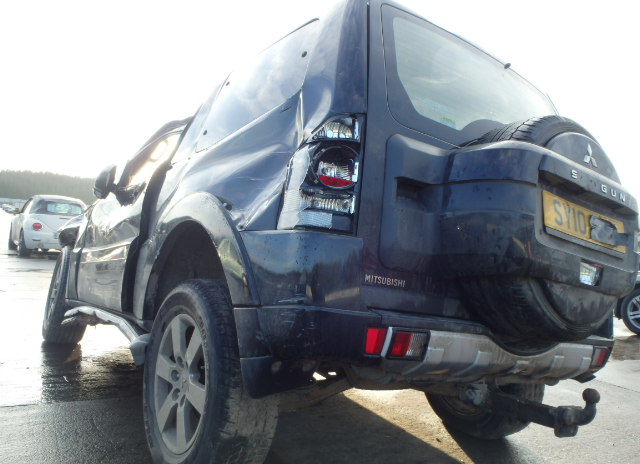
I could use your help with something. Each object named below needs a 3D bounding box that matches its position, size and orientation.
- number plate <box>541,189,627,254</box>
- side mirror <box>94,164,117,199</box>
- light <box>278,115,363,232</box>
[{"bbox_3d":[0.882,-0.025,1.700,0.520,0.111,0.010,13,-16,-35],"label":"number plate"},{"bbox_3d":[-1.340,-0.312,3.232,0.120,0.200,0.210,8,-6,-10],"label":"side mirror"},{"bbox_3d":[0.005,-0.173,1.567,0.150,0.365,0.210,11,-7,-35],"label":"light"}]

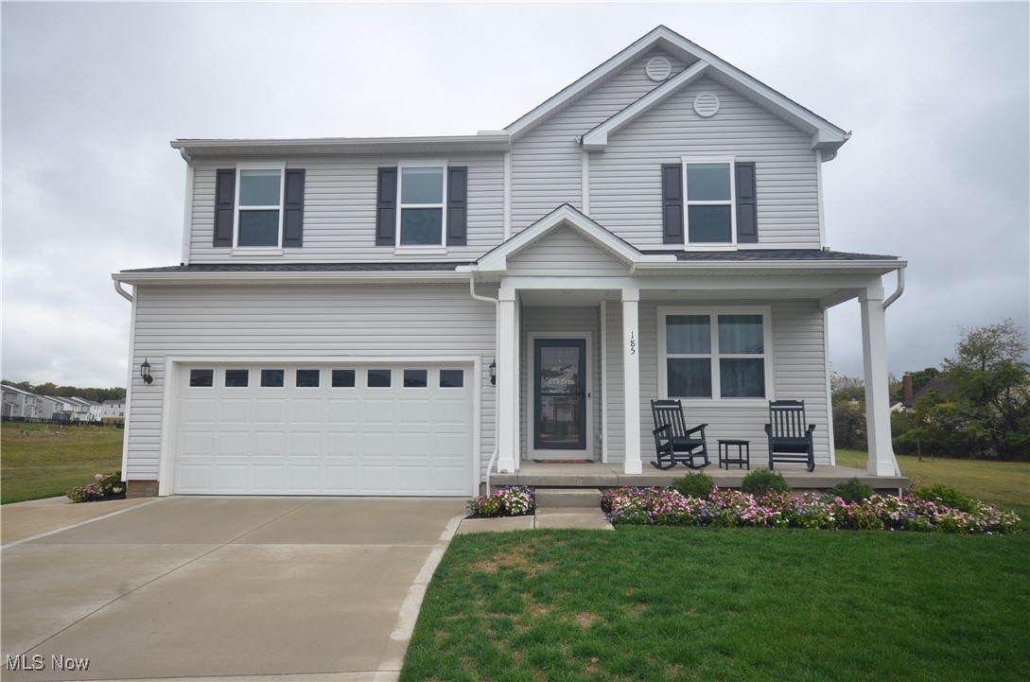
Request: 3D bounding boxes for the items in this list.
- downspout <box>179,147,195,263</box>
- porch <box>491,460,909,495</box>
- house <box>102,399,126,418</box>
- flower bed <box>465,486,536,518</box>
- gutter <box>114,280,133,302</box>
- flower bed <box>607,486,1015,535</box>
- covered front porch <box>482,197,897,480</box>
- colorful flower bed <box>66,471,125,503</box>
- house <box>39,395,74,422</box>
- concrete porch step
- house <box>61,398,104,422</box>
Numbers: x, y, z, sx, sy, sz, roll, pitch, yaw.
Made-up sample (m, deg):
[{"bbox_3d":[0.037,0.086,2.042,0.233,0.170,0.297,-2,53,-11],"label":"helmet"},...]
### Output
[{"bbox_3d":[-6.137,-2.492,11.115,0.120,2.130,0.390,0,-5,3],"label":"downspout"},{"bbox_3d":[2.726,2.204,9.777,6.100,0.220,1.880,0,-5,3],"label":"porch"},{"bbox_3d":[-147.440,25.215,222.000,12.000,7.400,10.500,4,-6,-33],"label":"house"},{"bbox_3d":[-0.177,2.233,8.421,0.950,0.290,1.150,0,-5,3],"label":"flower bed"},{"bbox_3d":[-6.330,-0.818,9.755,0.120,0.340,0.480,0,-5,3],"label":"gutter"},{"bbox_3d":[3.860,2.215,8.052,5.170,0.320,1.500,0,-5,3],"label":"flower bed"},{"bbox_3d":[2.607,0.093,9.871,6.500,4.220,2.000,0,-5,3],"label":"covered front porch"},{"bbox_3d":[-6.640,2.329,9.855,0.780,0.430,1.300,0,-5,3],"label":"colorful flower bed"},{"bbox_3d":[-132.141,19.536,172.000,11.500,8.000,11.500,2,-6,-17],"label":"house"},{"bbox_3d":[0.763,2.265,8.649,0.915,0.195,0.540,0,-5,3],"label":"concrete porch step"},{"bbox_3d":[-137.577,21.880,190.000,11.500,8.000,11.500,2,-6,-17],"label":"house"}]

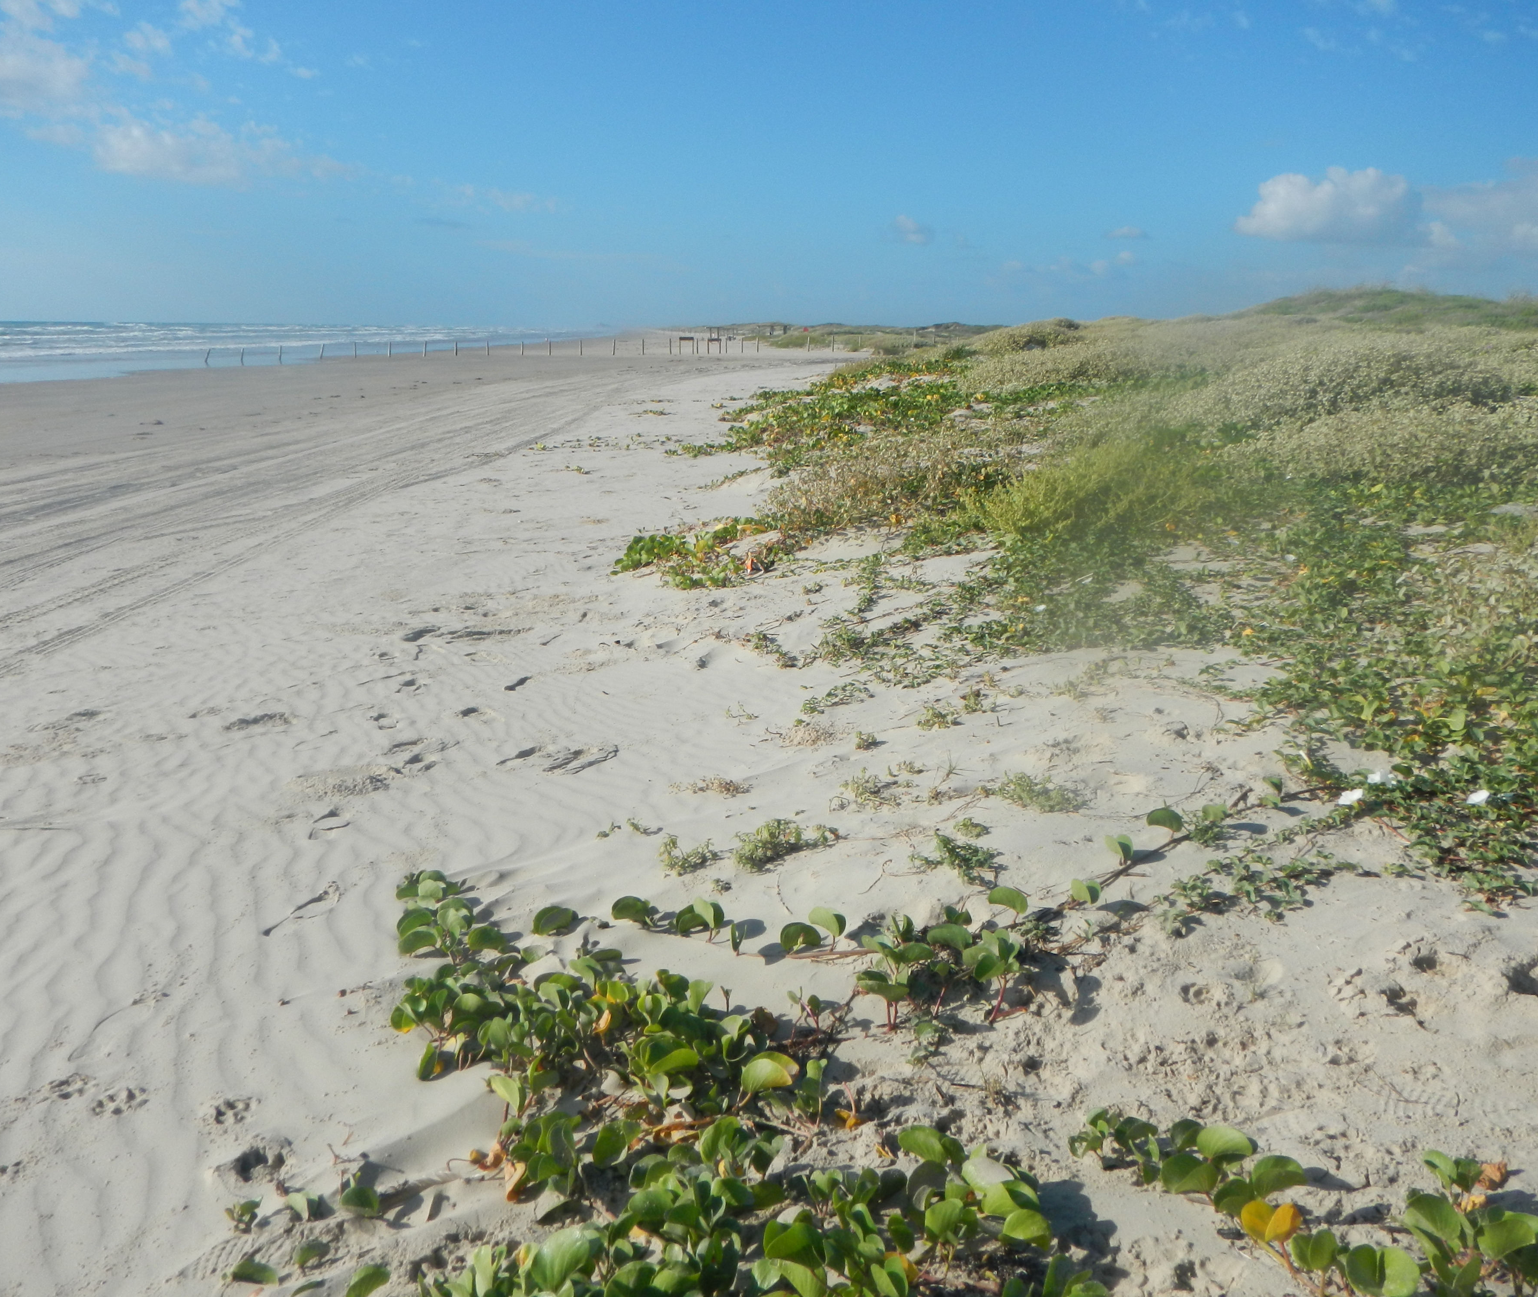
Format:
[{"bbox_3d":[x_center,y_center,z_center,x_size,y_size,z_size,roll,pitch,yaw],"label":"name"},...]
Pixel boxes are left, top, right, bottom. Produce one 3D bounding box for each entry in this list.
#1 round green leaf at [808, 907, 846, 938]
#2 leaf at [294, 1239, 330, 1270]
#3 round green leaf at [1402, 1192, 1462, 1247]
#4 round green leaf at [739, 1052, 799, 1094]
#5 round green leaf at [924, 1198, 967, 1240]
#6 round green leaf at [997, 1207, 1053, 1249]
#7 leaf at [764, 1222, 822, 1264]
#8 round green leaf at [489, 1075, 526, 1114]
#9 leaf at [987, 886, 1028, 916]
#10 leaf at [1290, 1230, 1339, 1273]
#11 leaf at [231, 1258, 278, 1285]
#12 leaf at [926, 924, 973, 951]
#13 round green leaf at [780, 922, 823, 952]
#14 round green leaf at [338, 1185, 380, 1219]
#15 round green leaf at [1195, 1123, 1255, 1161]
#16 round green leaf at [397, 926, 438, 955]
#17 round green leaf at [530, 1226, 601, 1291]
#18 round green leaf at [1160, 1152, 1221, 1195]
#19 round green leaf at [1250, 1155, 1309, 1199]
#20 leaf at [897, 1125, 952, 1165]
[{"bbox_3d":[0.130,0.610,3.121,0.081,0.056,0.053,1,13,3],"label":"round green leaf"},{"bbox_3d":[-0.681,0.903,2.086,0.058,0.028,0.038,-4,14,-20],"label":"leaf"},{"bbox_3d":[0.960,0.827,2.024,0.088,0.060,0.048,7,15,28],"label":"round green leaf"},{"bbox_3d":[-0.001,0.784,2.584,0.106,0.066,0.053,1,13,0],"label":"round green leaf"},{"bbox_3d":[0.262,0.850,2.080,0.064,0.051,0.035,2,13,8],"label":"round green leaf"},{"bbox_3d":[0.382,0.866,2.088,0.081,0.037,0.052,3,13,12],"label":"round green leaf"},{"bbox_3d":[0.036,0.887,2.088,0.084,0.053,0.042,1,13,1],"label":"leaf"},{"bbox_3d":[-0.473,0.803,2.524,0.064,0.065,0.045,-2,13,-11],"label":"round green leaf"},{"bbox_3d":[0.550,0.584,3.227,0.093,0.049,0.061,3,13,10],"label":"leaf"},{"bbox_3d":[0.841,0.930,2.157,0.073,0.056,0.045,6,14,23],"label":"leaf"},{"bbox_3d":[-0.757,0.917,2.060,0.072,0.029,0.047,-5,14,-22],"label":"leaf"},{"bbox_3d":[0.387,0.620,2.997,0.098,0.039,0.064,2,13,8],"label":"leaf"},{"bbox_3d":[0.077,0.681,3.304,0.096,0.065,0.039,1,13,2],"label":"round green leaf"},{"bbox_3d":[-0.681,0.919,2.324,0.070,0.052,0.036,-4,14,-18],"label":"round green leaf"},{"bbox_3d":[0.791,0.858,2.426,0.100,0.058,0.046,5,14,20],"label":"round green leaf"},{"bbox_3d":[-0.816,0.677,3.244,0.091,0.057,0.046,-3,13,-15],"label":"round green leaf"},{"bbox_3d":[-0.291,0.873,2.002,0.098,0.086,0.052,-2,13,-9],"label":"round green leaf"},{"bbox_3d":[0.720,0.896,2.389,0.101,0.065,0.046,5,14,18],"label":"round green leaf"},{"bbox_3d":[0.857,0.887,2.346,0.099,0.062,0.049,6,14,22],"label":"round green leaf"},{"bbox_3d":[0.250,0.798,2.250,0.089,0.041,0.058,2,13,7],"label":"leaf"}]

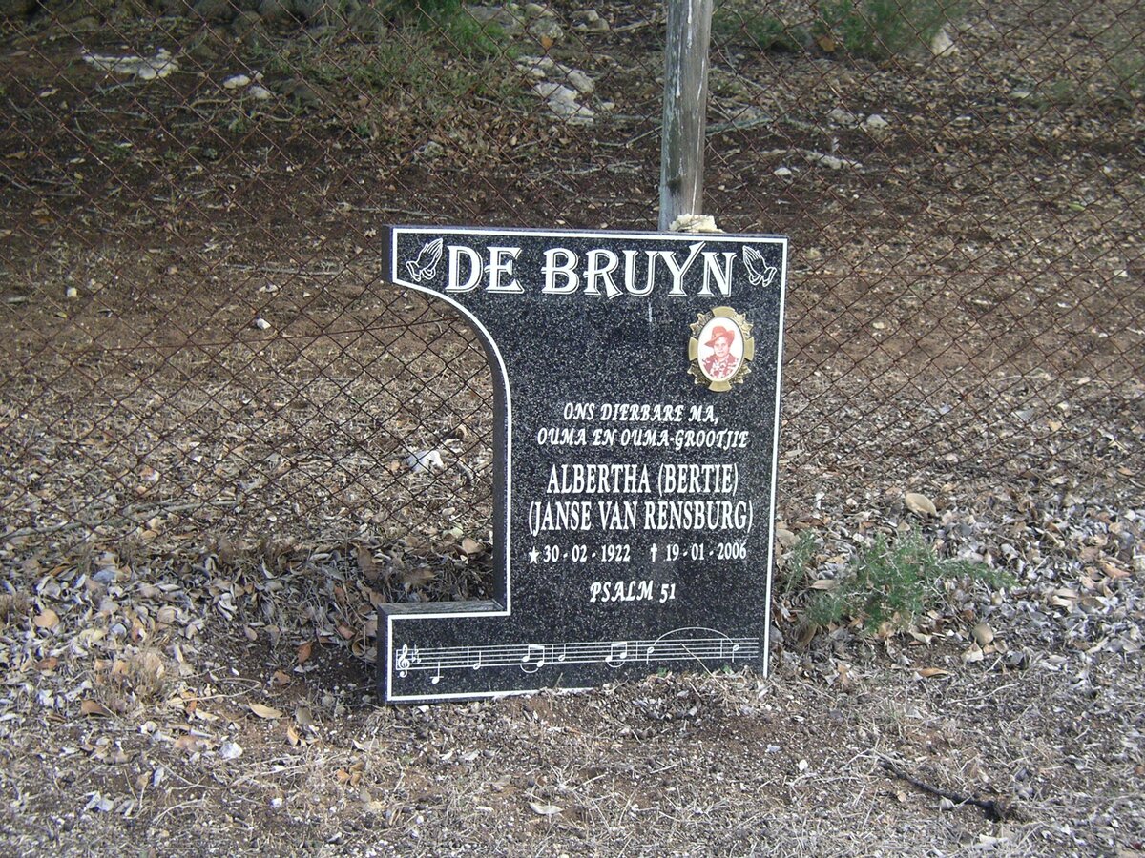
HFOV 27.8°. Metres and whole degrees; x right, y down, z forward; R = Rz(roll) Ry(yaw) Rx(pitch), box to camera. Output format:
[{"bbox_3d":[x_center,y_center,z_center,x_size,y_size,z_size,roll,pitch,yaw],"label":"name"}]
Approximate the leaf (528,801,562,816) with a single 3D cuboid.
[{"bbox_3d":[-0.043,0.606,3.687,0.051,0.017,0.035,2,12,0],"label":"leaf"}]

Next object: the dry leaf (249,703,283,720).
[{"bbox_3d":[-0.539,0.496,4.072,0.060,0.018,0.037,2,12,0],"label":"dry leaf"}]

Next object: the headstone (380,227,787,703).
[{"bbox_3d":[0.017,0.064,4.232,0.732,0.850,0.087,0,8,-15],"label":"headstone"}]

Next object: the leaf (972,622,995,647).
[{"bbox_3d":[0.818,0.409,4.611,0.045,0.036,0.035,2,12,0],"label":"leaf"}]

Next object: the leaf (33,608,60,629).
[{"bbox_3d":[-1.026,0.371,4.513,0.052,0.028,0.040,2,12,0],"label":"leaf"}]

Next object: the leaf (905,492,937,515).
[{"bbox_3d":[0.843,0.181,5.595,0.078,0.036,0.050,2,12,0],"label":"leaf"}]

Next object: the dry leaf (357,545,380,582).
[{"bbox_3d":[-0.431,0.285,4.894,0.048,0.062,0.035,2,12,0],"label":"dry leaf"}]

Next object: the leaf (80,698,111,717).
[{"bbox_3d":[-0.834,0.488,4.052,0.053,0.022,0.038,2,12,0],"label":"leaf"}]

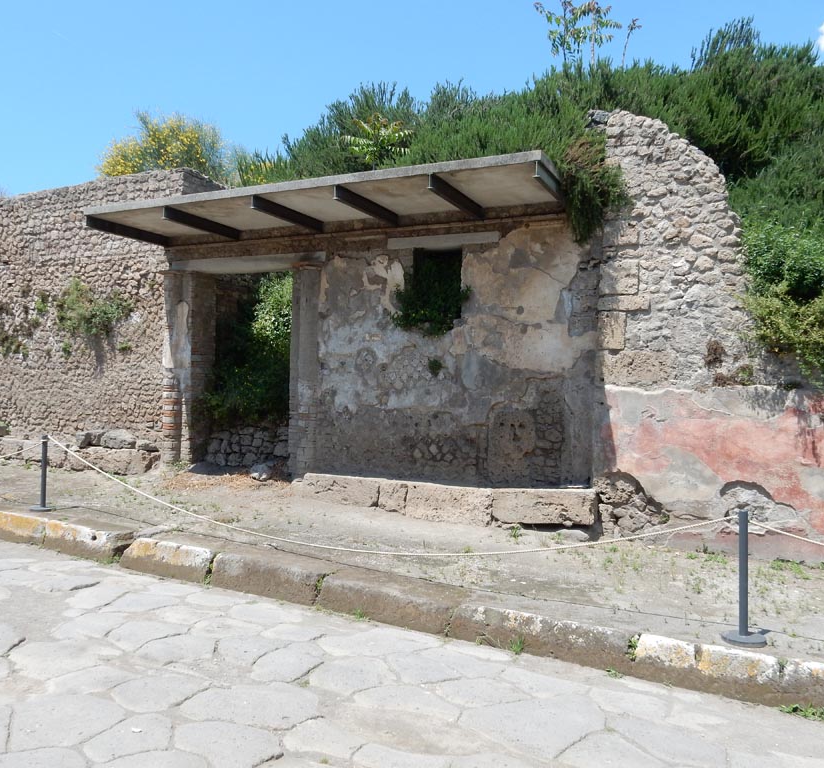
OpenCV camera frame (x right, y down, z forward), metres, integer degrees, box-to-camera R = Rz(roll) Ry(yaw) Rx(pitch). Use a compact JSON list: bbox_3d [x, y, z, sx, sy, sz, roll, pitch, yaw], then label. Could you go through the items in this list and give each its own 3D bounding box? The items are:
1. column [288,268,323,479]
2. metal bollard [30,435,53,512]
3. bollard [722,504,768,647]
[{"bbox_3d":[-1.459,-0.168,10.373,0.450,2.930,0.400,0,-1,24],"label":"column"},{"bbox_3d":[-4.504,1.086,9.043,0.290,0.900,0.290,0,-1,24],"label":"metal bollard"},{"bbox_3d":[2.305,1.328,5.132,0.295,0.900,0.295,0,-1,24],"label":"bollard"}]

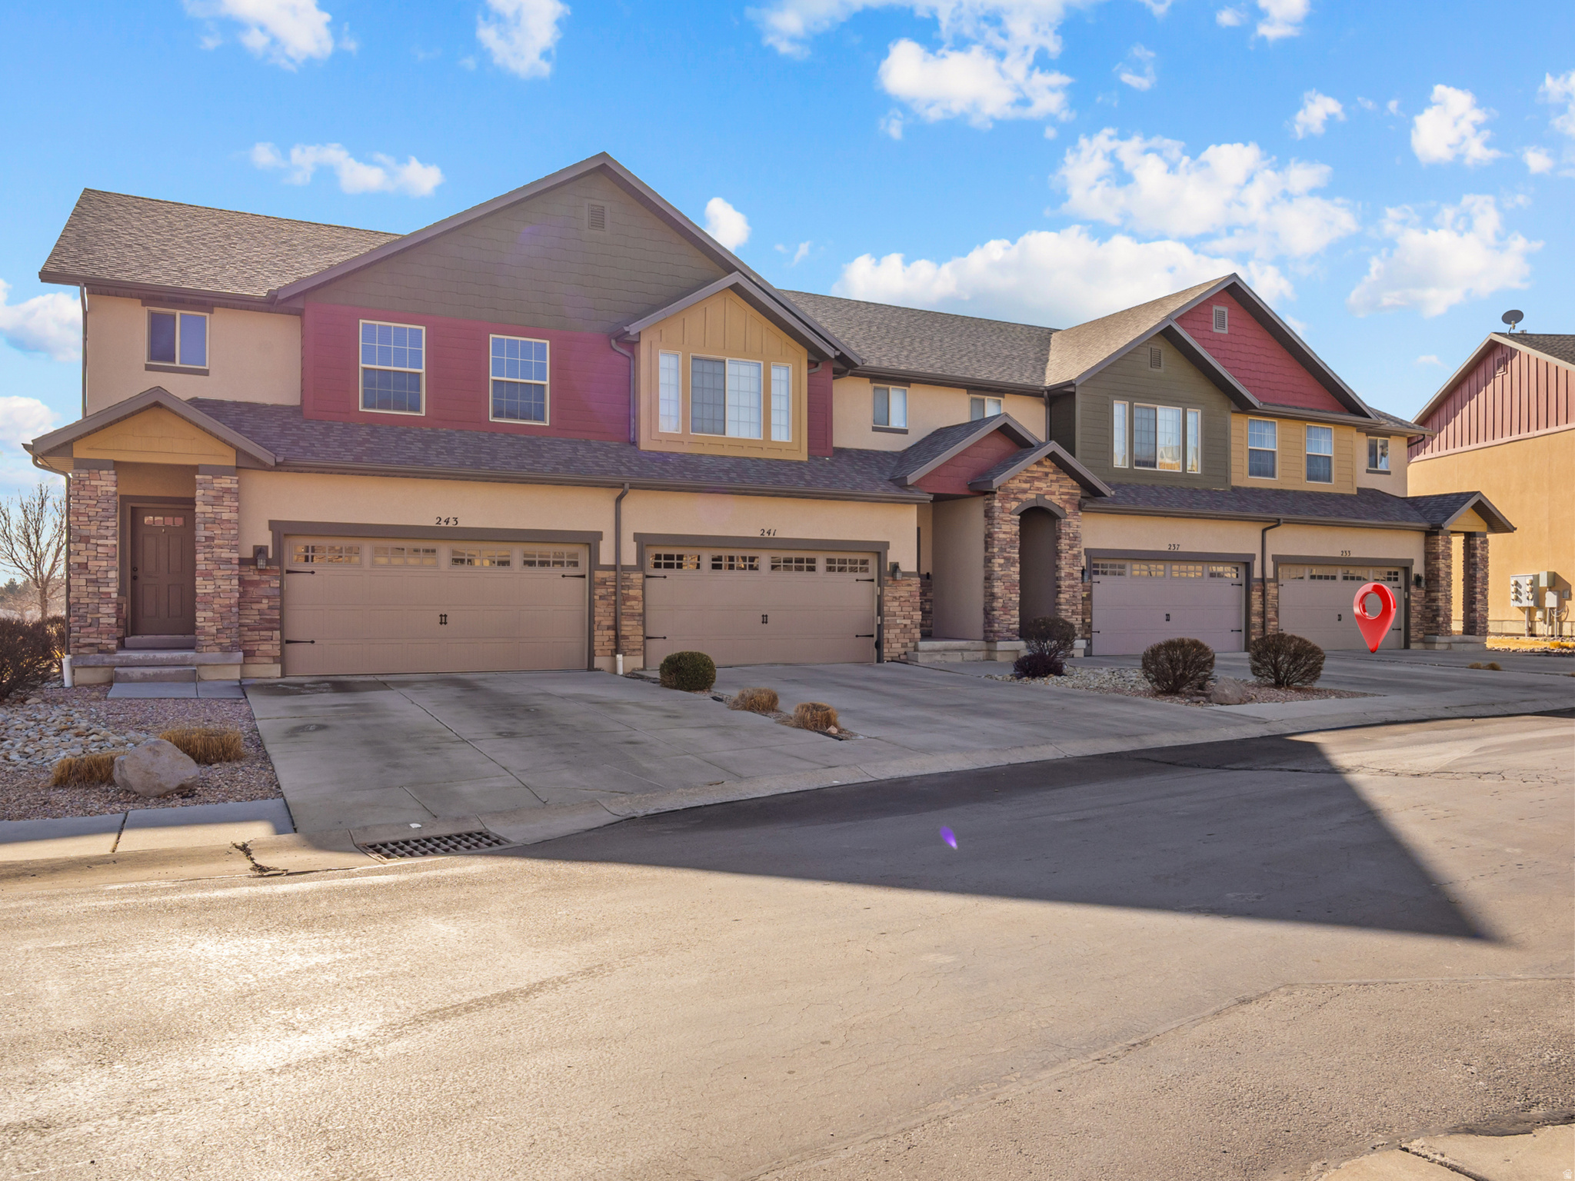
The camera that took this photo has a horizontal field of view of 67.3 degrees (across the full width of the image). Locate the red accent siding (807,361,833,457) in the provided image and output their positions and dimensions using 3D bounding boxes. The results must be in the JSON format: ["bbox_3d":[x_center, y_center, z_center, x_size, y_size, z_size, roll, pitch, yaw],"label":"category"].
[{"bbox_3d":[0.621,-3.675,23.812,0.683,1.911,0.101,1,-1,-27],"label":"red accent siding"}]

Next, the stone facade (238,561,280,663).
[{"bbox_3d":[-7.925,0.359,17.784,0.600,1.510,0.160,1,-1,-28],"label":"stone facade"}]

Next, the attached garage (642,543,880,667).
[{"bbox_3d":[-0.384,0.315,21.850,4.816,2.145,0.100,1,-1,-27],"label":"attached garage"}]

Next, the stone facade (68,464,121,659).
[{"bbox_3d":[-9.938,-0.431,16.981,0.563,2.663,0.580,1,-1,-27],"label":"stone facade"}]

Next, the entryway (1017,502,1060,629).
[{"bbox_3d":[5.129,-0.348,24.815,1.024,2.783,0.452,1,-1,-27],"label":"entryway"}]

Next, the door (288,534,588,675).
[{"bbox_3d":[-5.563,0.262,19.237,4.798,2.141,0.101,1,-1,-27],"label":"door"}]

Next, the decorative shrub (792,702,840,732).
[{"bbox_3d":[0.343,1.530,14.350,0.582,0.330,0.550,0,-1,0],"label":"decorative shrub"}]

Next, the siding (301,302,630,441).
[{"bbox_3d":[-5.410,-3.742,20.689,5.679,1.927,0.101,1,-1,-27],"label":"siding"}]

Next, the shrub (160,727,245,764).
[{"bbox_3d":[-5.602,1.493,11.350,0.815,0.283,0.720,1,-1,-28],"label":"shrub"}]

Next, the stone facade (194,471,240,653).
[{"bbox_3d":[-8.453,-0.380,17.527,0.595,2.608,0.502,1,-1,-27],"label":"stone facade"}]

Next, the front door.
[{"bbox_3d":[-10.015,-0.296,19.012,0.917,2.034,0.100,1,-1,-27],"label":"front door"}]

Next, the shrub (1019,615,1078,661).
[{"bbox_3d":[5.128,0.989,23.200,1.110,0.941,1.050,0,0,0],"label":"shrub"}]

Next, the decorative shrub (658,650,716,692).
[{"bbox_3d":[-1.517,1.220,17.954,0.868,0.591,0.825,0,-1,0],"label":"decorative shrub"}]

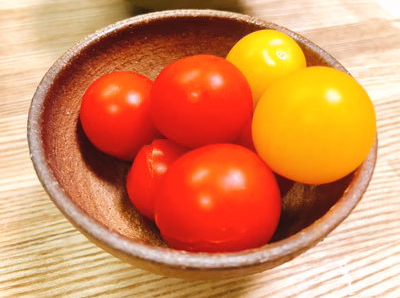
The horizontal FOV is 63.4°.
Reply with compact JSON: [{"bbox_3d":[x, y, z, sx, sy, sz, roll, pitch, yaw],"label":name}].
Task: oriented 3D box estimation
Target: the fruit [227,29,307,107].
[{"bbox_3d":[0.024,-0.028,0.118,0.029,0.029,0.029,4,52,0],"label":"fruit"}]

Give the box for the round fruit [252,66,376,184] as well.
[{"bbox_3d":[0.030,-0.006,0.088,0.032,0.031,0.032,4,52,0],"label":"round fruit"}]

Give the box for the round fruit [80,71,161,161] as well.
[{"bbox_3d":[-0.026,-0.011,0.110,0.028,0.029,0.029,4,52,0],"label":"round fruit"}]

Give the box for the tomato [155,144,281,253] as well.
[{"bbox_3d":[0.005,0.013,0.085,0.032,0.029,0.030,1,52,-2],"label":"tomato"}]

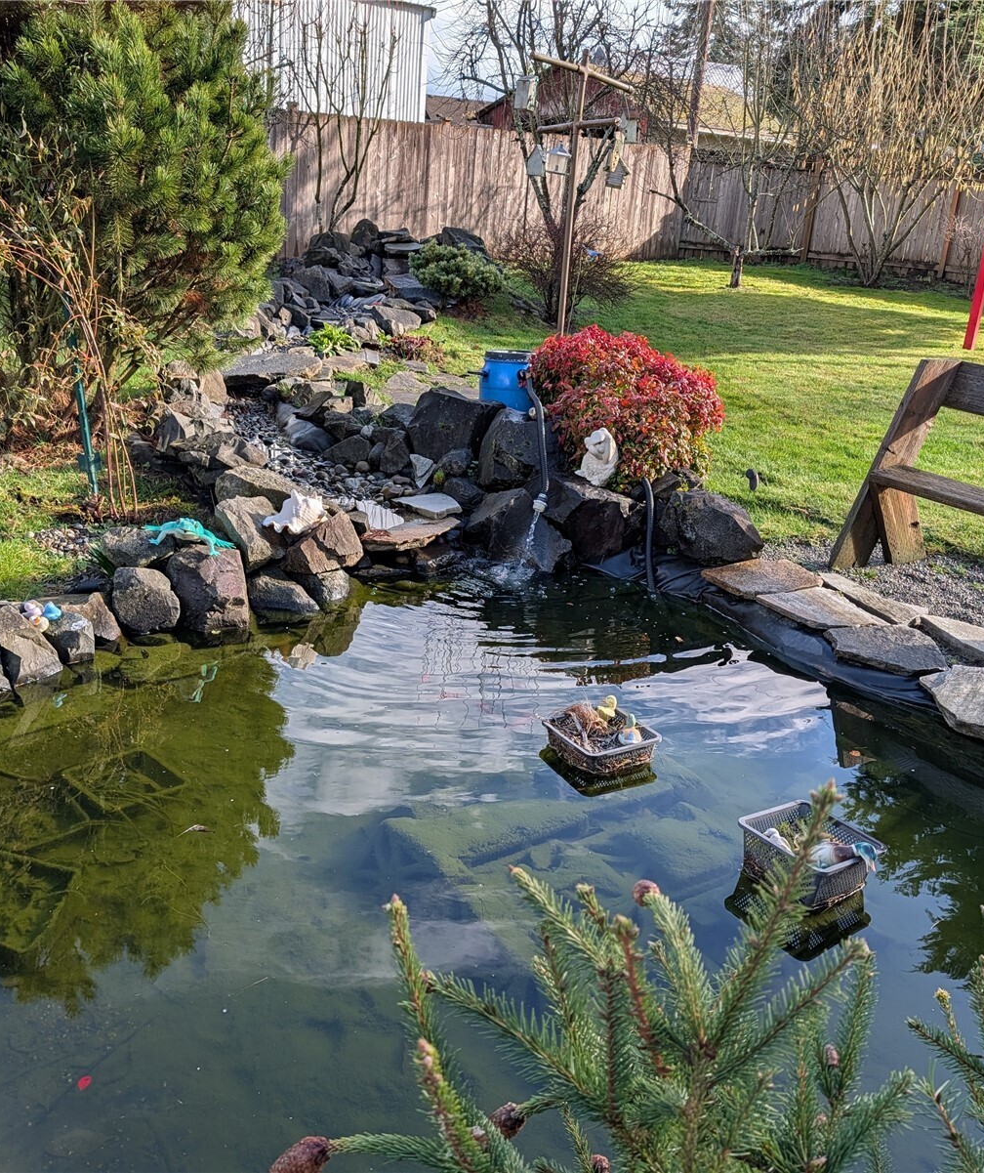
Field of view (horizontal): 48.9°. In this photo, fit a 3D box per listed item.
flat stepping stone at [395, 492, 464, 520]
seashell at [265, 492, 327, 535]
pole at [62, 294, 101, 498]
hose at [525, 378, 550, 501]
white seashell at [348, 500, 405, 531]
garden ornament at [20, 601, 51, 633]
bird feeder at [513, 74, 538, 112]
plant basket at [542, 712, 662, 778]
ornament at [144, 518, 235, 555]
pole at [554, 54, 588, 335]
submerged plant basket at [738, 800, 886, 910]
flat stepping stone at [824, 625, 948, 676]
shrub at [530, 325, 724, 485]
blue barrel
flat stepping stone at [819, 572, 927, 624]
[{"bbox_3d":[-0.304,-0.392,5.415,0.396,0.045,0.327,2,20,-5],"label":"flat stepping stone"},{"bbox_3d":[-0.819,-0.304,4.504,0.265,0.170,0.190,1,19,-10],"label":"seashell"},{"bbox_3d":[-1.792,-0.822,4.732,0.099,0.891,0.050,-8,21,-18],"label":"pole"},{"bbox_3d":[0.222,-0.717,5.262,0.099,0.554,0.267,4,20,0],"label":"hose"},{"bbox_3d":[-0.481,-0.295,4.520,0.210,0.090,0.140,1,22,-6],"label":"white seashell"},{"bbox_3d":[-1.557,0.104,3.685,0.095,0.085,0.095,-10,24,-36],"label":"garden ornament"},{"bbox_3d":[0.185,-2.722,5.962,0.109,0.193,0.109,15,22,27],"label":"bird feeder"},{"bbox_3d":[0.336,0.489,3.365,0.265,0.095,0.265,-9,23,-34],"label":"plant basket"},{"bbox_3d":[-1.159,-0.196,4.146,0.340,0.100,0.180,9,17,-19],"label":"ornament"},{"bbox_3d":[0.478,-2.199,6.458,0.042,1.782,0.042,4,20,0],"label":"pole"},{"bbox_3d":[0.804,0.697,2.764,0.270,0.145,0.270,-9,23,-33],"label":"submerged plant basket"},{"bbox_3d":[1.505,0.248,4.159,0.431,0.050,0.450,2,20,-6],"label":"flat stepping stone"},{"bbox_3d":[0.683,-0.963,5.582,0.950,0.742,0.851,4,20,0],"label":"shrub"},{"bbox_3d":[0.079,-1.041,5.465,0.282,0.307,0.282,2,20,-5],"label":"blue barrel"},{"bbox_3d":[1.670,0.063,4.690,0.245,0.045,0.632,-2,20,-16],"label":"flat stepping stone"}]

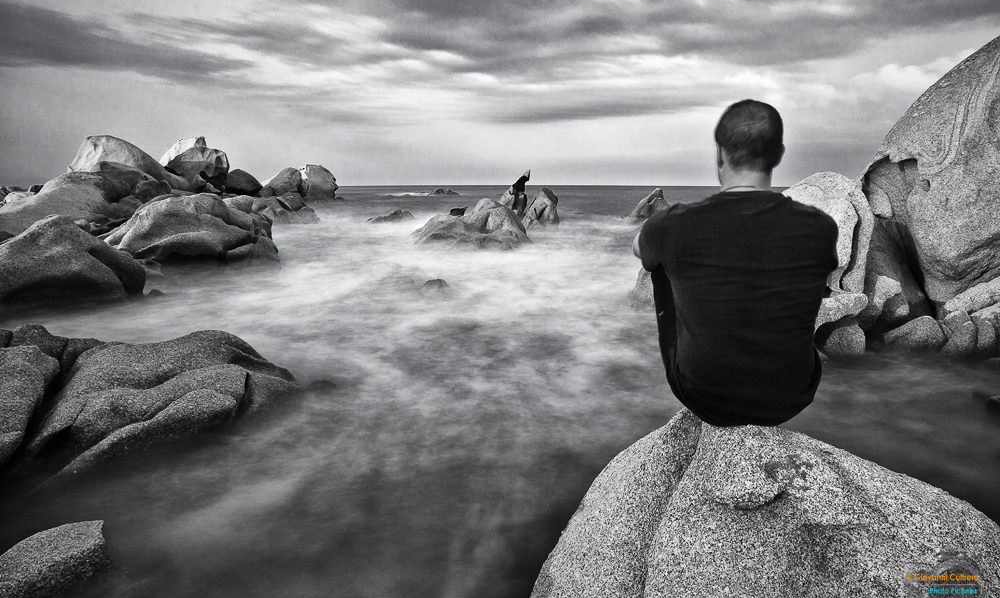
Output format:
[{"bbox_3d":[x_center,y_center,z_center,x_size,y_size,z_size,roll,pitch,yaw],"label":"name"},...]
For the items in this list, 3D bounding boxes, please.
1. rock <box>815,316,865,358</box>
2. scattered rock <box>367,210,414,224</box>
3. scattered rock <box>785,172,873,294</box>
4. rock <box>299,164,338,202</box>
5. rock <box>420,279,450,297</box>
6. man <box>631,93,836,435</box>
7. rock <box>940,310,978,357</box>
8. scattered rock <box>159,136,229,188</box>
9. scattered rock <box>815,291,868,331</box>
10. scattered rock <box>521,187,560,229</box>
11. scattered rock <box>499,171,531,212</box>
[{"bbox_3d":[3.830,0.350,7.808,0.500,0.420,0.480,4,10,25],"label":"rock"},{"bbox_3d":[-5.400,-4.012,33.794,2.200,0.680,1.500,-1,9,-9],"label":"scattered rock"},{"bbox_3d":[3.850,-0.823,8.478,1.300,1.500,1.300,4,10,24],"label":"scattered rock"},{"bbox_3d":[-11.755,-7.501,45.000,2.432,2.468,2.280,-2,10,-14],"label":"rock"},{"bbox_3d":[-1.192,-0.212,12.800,0.532,0.326,0.443,-1,9,-5],"label":"rock"},{"bbox_3d":[0.645,-0.116,1.987,0.510,0.840,0.660,1,9,7],"label":"man"},{"bbox_3d":[5.060,0.337,7.704,0.380,0.480,0.450,6,11,33],"label":"rock"},{"bbox_3d":[-15.872,-7.040,36.000,3.491,2.806,3.091,-4,10,-23],"label":"scattered rock"},{"bbox_3d":[4.250,0.163,8.700,0.723,0.504,0.603,5,10,26],"label":"scattered rock"},{"bbox_3d":[1.750,-3.932,29.755,1.650,1.750,1.600,0,9,3],"label":"scattered rock"},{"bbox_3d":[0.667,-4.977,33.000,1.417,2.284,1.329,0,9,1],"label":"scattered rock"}]

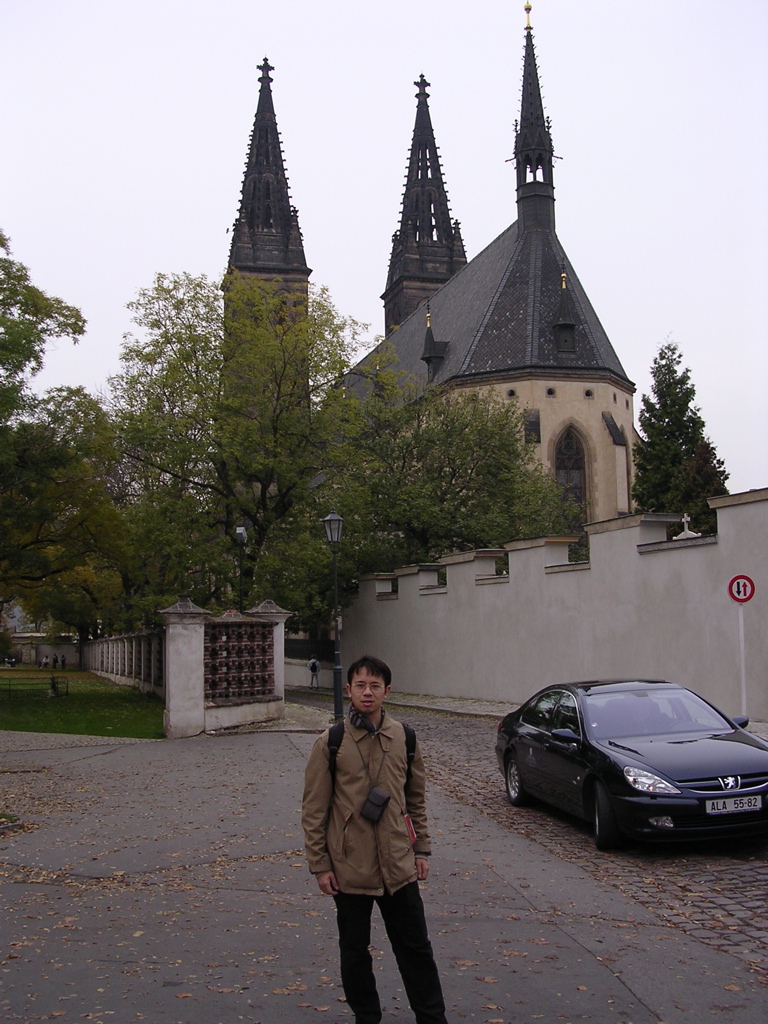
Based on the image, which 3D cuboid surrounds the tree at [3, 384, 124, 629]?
[{"bbox_3d":[-18.047,0.968,63.409,7.200,16.458,7.200,-1,-7,0],"label":"tree"}]

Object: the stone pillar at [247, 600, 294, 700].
[{"bbox_3d":[-2.659,3.349,26.090,0.980,2.654,0.980,3,-8,-27],"label":"stone pillar"}]

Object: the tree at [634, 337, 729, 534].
[{"bbox_3d":[11.651,-0.101,43.339,3.700,13.224,3.700,-1,-7,0],"label":"tree"}]

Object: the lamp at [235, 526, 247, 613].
[{"bbox_3d":[-4.575,3.319,35.874,0.420,5.748,0.420,-3,-8,17],"label":"lamp"}]

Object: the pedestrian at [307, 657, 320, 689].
[{"bbox_3d":[-3.692,8.413,58.915,0.580,1.707,0.380,0,-7,-3],"label":"pedestrian"}]

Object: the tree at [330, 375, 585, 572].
[{"bbox_3d":[3.073,0.596,46.288,9.500,12.987,8.500,-1,-7,0],"label":"tree"}]

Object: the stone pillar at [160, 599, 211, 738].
[{"bbox_3d":[-4.180,3.249,23.585,1.000,2.927,1.000,2,-8,-17],"label":"stone pillar"}]

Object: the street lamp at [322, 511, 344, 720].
[{"bbox_3d":[-1.147,2.403,26.409,0.530,4.917,0.530,-1,-7,0],"label":"street lamp"}]

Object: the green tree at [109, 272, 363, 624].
[{"bbox_3d":[-6.064,-1.356,46.549,10.600,17.742,9.800,-1,-7,0],"label":"green tree"}]

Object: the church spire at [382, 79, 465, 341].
[{"bbox_3d":[3.874,-30.628,108.205,7.300,24.359,7.300,1,-8,-16],"label":"church spire"}]

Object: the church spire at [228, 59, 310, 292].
[{"bbox_3d":[-10.972,-31.723,104.838,7.300,22.465,7.300,1,-8,-16],"label":"church spire"}]

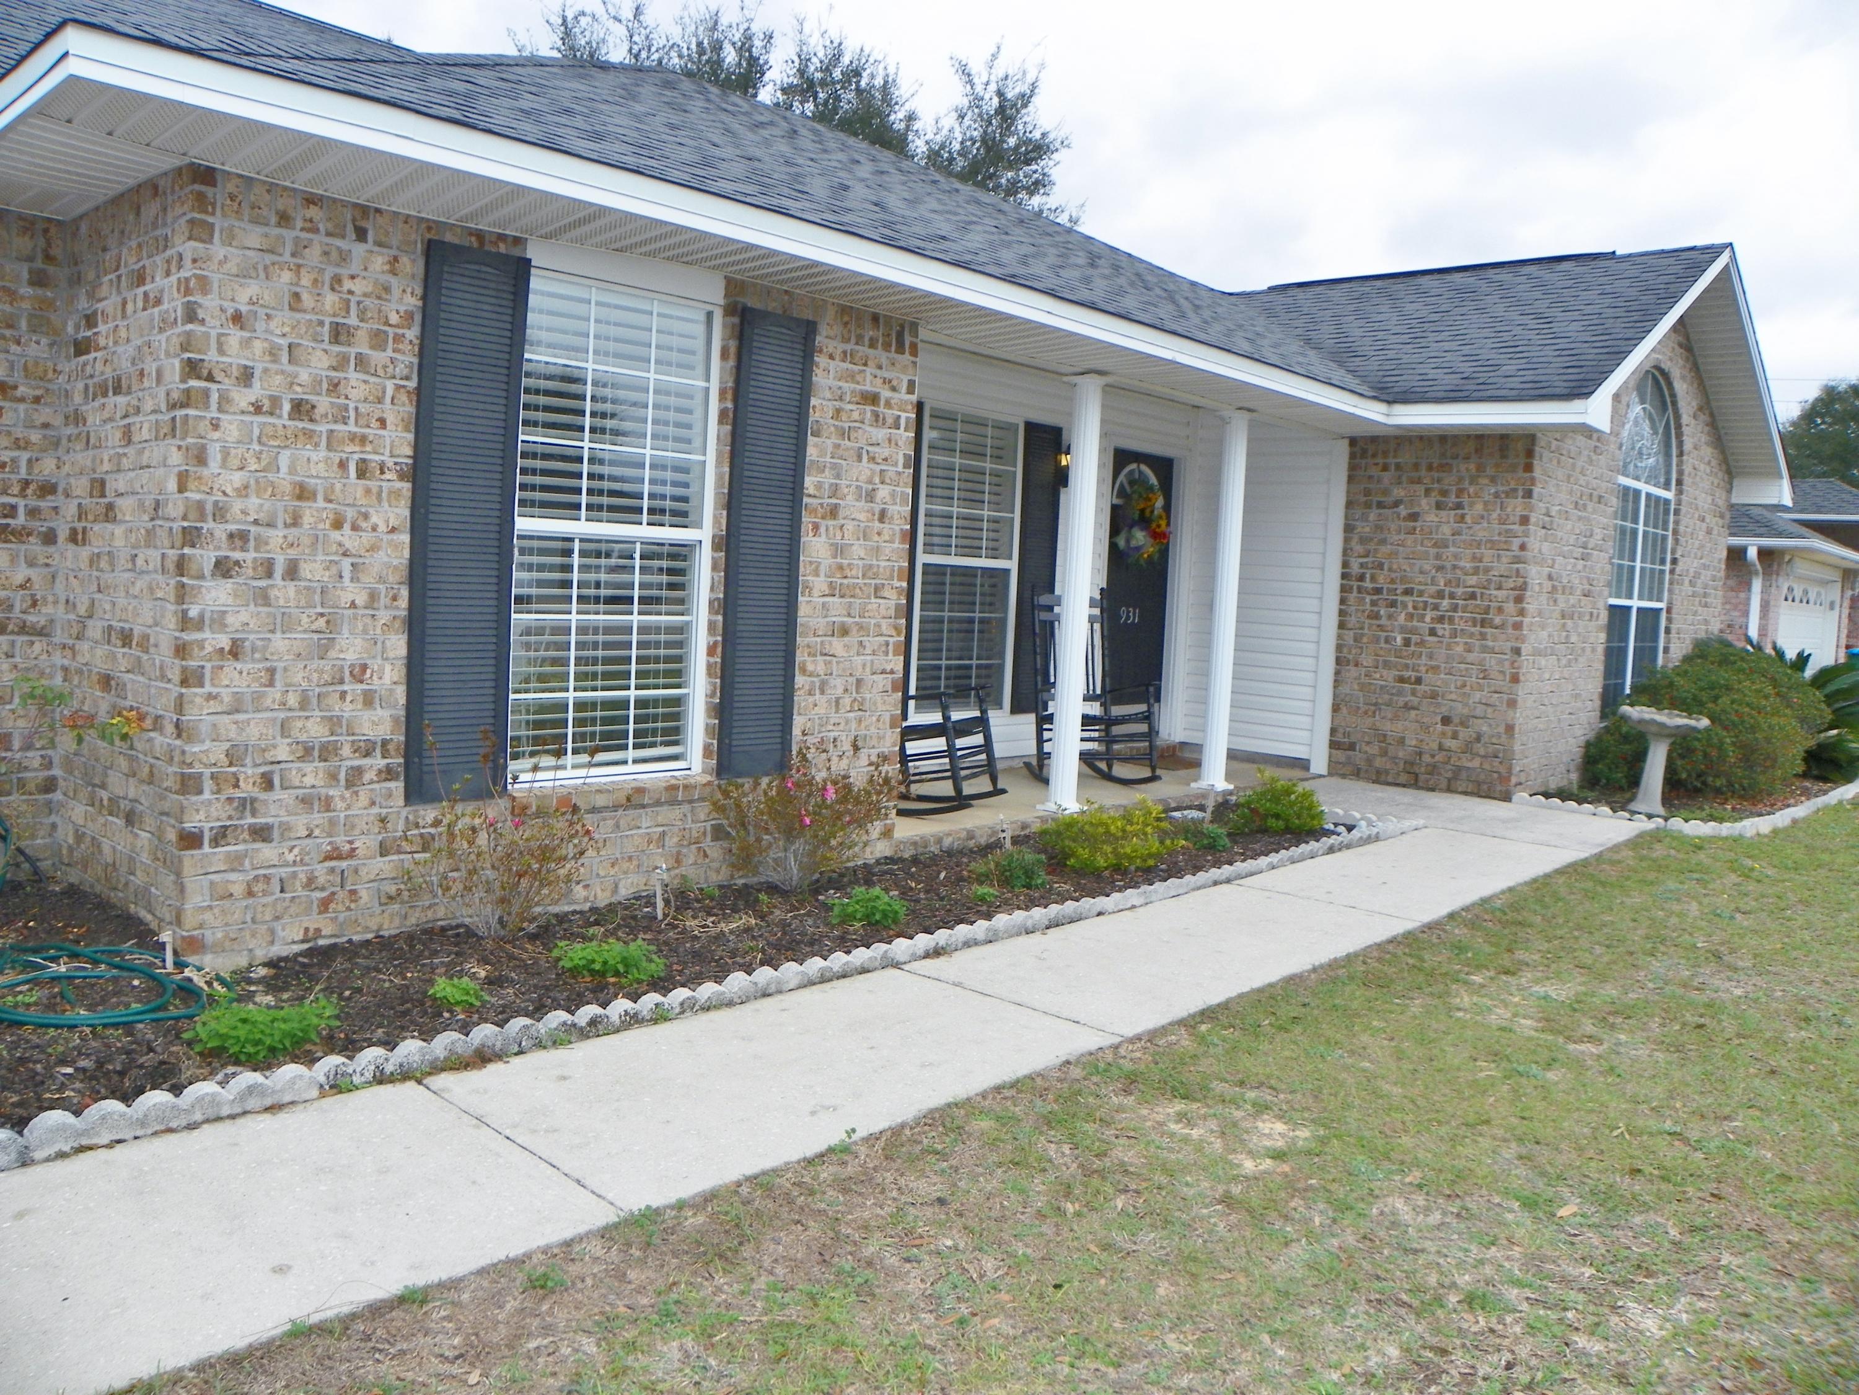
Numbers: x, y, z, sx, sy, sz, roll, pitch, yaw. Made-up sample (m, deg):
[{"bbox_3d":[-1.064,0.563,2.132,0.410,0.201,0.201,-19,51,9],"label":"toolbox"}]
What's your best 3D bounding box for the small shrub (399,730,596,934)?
[{"bbox_3d":[-1.447,0.456,4.693,0.500,0.680,0.620,8,7,43],"label":"small shrub"}]

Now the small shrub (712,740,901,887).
[{"bbox_3d":[-0.518,0.477,5.628,0.520,0.600,0.720,8,7,43],"label":"small shrub"}]

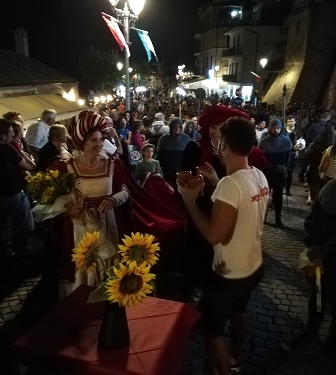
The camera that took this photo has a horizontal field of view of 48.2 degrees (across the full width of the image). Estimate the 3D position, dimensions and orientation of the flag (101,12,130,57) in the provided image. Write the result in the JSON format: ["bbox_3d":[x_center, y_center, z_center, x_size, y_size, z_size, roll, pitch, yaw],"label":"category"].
[{"bbox_3d":[-1.311,-3.796,9.376,0.350,1.040,0.850,12,18,40],"label":"flag"}]

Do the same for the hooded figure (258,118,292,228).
[{"bbox_3d":[1.656,-0.227,5.785,0.530,1.680,0.420,3,14,11],"label":"hooded figure"}]

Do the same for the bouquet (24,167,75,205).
[{"bbox_3d":[-1.093,-0.049,3.463,0.420,0.310,0.340,-3,14,-11],"label":"bouquet"}]

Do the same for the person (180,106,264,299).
[{"bbox_3d":[0.516,0.174,3.691,0.700,1.870,0.520,-1,13,-6],"label":"person"}]

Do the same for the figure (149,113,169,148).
[{"bbox_3d":[-0.173,-0.672,7.653,0.500,1.680,0.380,1,13,6],"label":"figure"}]

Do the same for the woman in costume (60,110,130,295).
[{"bbox_3d":[-0.710,0.194,3.675,0.600,1.840,0.500,-5,14,-20],"label":"woman in costume"}]

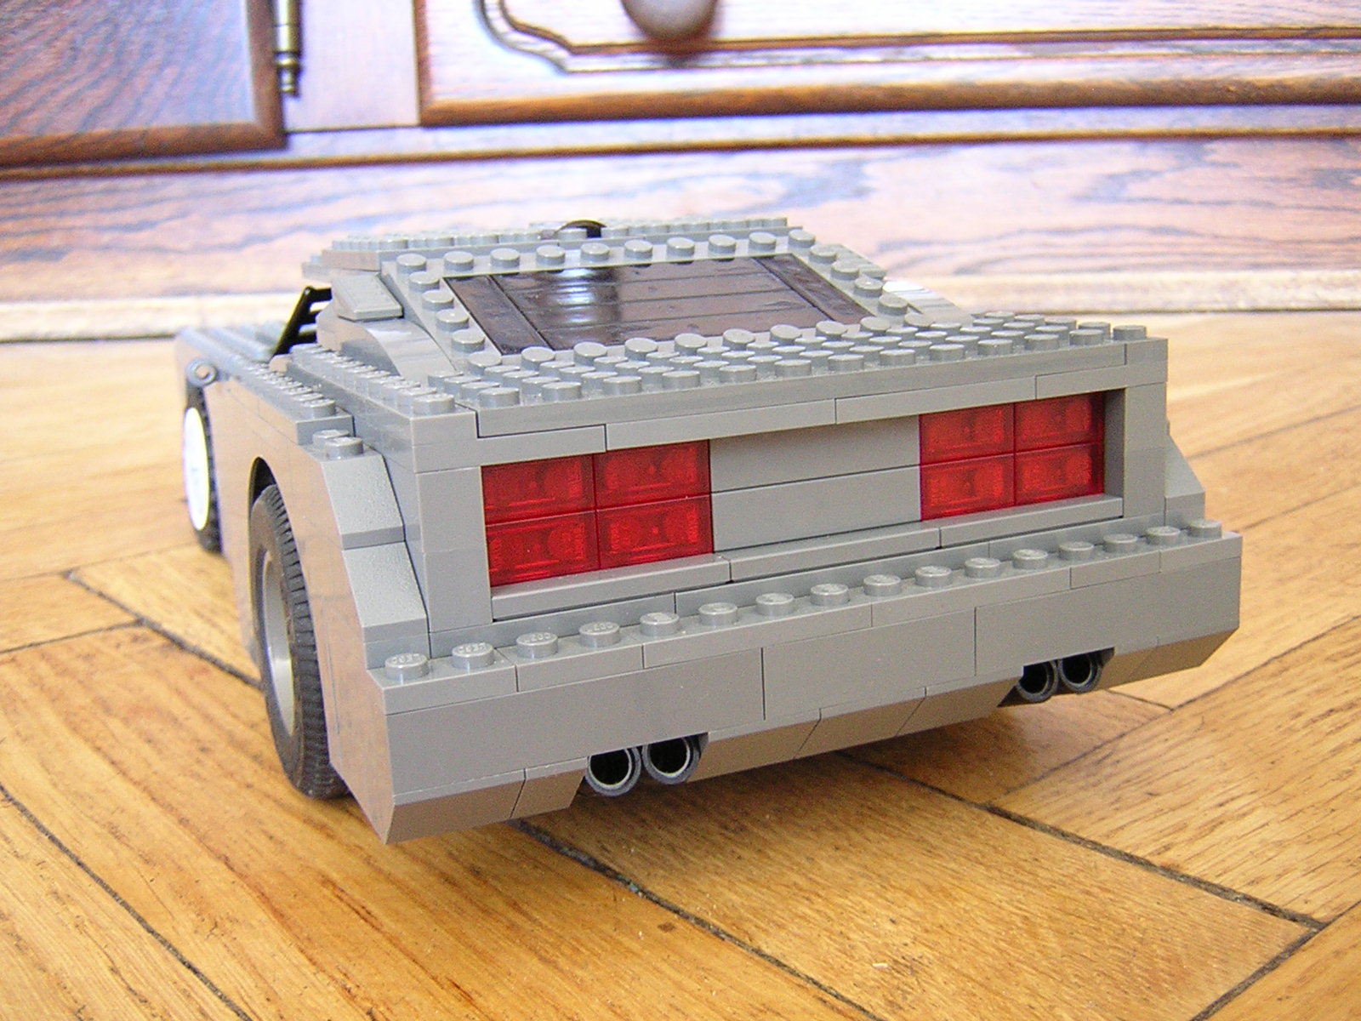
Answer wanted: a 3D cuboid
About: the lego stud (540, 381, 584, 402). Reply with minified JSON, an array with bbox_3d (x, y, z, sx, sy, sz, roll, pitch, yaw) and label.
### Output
[{"bbox_3d":[-0.014,-0.014,0.172,0.005,0.002,0.005,-3,12,1],"label":"lego stud"}]

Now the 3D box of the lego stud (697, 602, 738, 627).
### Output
[{"bbox_3d":[0.005,0.013,0.178,0.005,0.002,0.005,-3,12,1],"label":"lego stud"}]

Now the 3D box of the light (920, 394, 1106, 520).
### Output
[{"bbox_3d":[0.047,-0.009,0.205,0.032,0.016,0.005,-8,13,-23],"label":"light"}]

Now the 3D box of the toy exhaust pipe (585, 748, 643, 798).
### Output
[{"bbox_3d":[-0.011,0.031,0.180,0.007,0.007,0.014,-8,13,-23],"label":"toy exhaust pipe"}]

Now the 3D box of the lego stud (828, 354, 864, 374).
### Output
[{"bbox_3d":[0.022,-0.020,0.189,0.005,0.002,0.005,-3,12,1],"label":"lego stud"}]

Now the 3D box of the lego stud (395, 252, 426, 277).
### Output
[{"bbox_3d":[-0.044,-0.040,0.230,0.005,0.002,0.005,-8,32,-23],"label":"lego stud"}]

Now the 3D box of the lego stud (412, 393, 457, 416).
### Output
[{"bbox_3d":[-0.029,-0.012,0.168,0.005,0.002,0.005,-8,13,-22],"label":"lego stud"}]

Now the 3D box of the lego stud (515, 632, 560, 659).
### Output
[{"bbox_3d":[-0.017,0.016,0.168,0.005,0.002,0.005,-3,12,1],"label":"lego stud"}]

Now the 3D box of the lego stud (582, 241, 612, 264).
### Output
[{"bbox_3d":[-0.015,-0.044,0.244,0.005,0.002,0.005,5,30,-3],"label":"lego stud"}]

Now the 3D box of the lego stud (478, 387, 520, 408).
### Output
[{"bbox_3d":[-0.022,-0.013,0.171,0.005,0.002,0.005,-8,13,-22],"label":"lego stud"}]

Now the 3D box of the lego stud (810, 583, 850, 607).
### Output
[{"bbox_3d":[0.020,0.011,0.185,0.005,0.002,0.005,-3,12,1],"label":"lego stud"}]

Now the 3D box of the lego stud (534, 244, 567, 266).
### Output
[{"bbox_3d":[-0.022,-0.043,0.239,0.005,0.002,0.005,4,30,-3],"label":"lego stud"}]

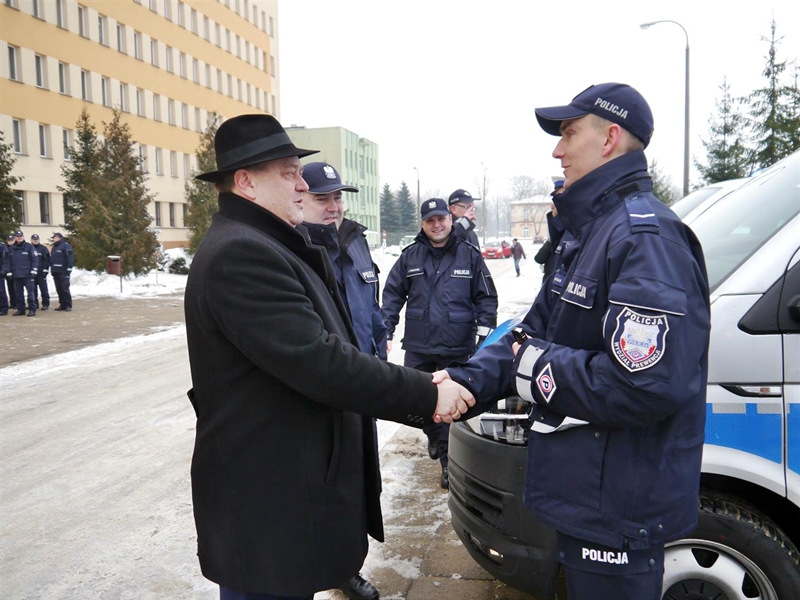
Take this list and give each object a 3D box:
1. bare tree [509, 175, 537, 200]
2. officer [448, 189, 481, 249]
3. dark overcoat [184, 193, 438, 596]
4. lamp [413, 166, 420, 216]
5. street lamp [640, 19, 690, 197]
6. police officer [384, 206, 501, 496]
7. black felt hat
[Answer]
[{"bbox_3d":[26.503,-19.452,140.000,6.300,15.400,6.300,-1,5,0],"label":"bare tree"},{"bbox_3d":[0.447,0.161,4.700,0.450,1.920,0.600,3,7,37],"label":"officer"},{"bbox_3d":[-0.209,0.206,1.530,0.580,0.940,0.560,0,5,2],"label":"dark overcoat"},{"bbox_3d":[1.736,-8.801,63.777,0.320,8.800,1.600,1,5,14],"label":"lamp"},{"bbox_3d":[8.969,-4.956,21.984,1.650,8.750,0.320,1,5,14],"label":"street lamp"},{"bbox_3d":[0.263,0.255,4.200,0.740,1.830,0.500,0,5,7],"label":"police officer"},{"bbox_3d":[-0.334,-0.355,1.540,0.300,0.133,0.270,-12,5,1],"label":"black felt hat"}]

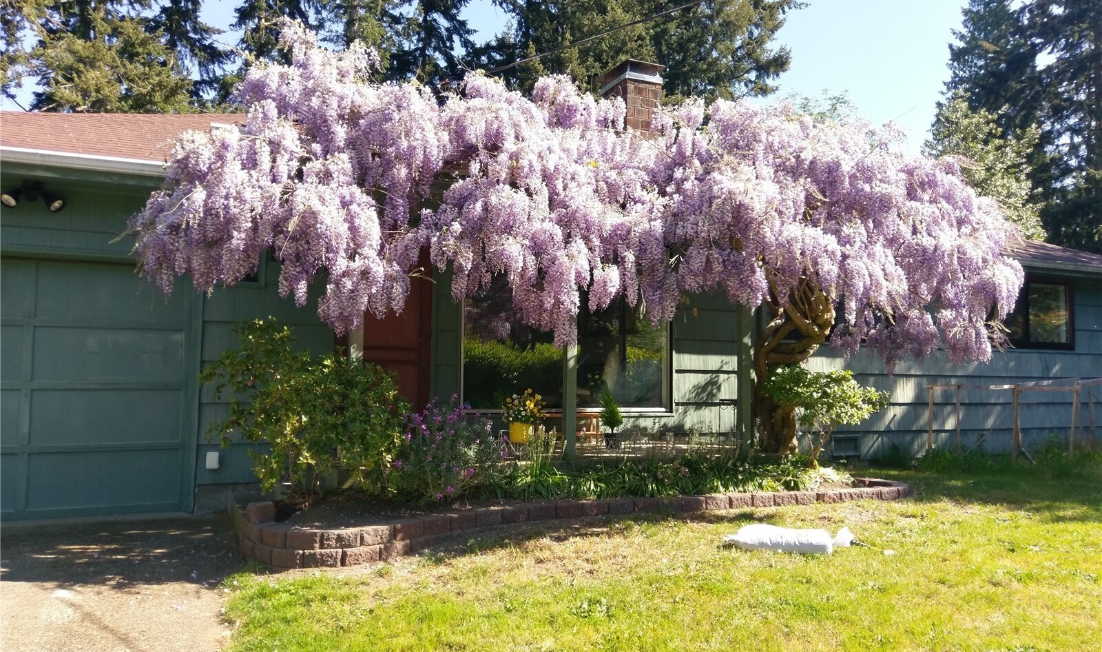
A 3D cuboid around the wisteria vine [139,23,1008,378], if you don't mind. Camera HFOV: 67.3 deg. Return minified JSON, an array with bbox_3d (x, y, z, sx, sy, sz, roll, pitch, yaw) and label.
[{"bbox_3d":[0.835,-0.896,7.168,7.800,2.450,2.200,2,-4,-24],"label":"wisteria vine"}]

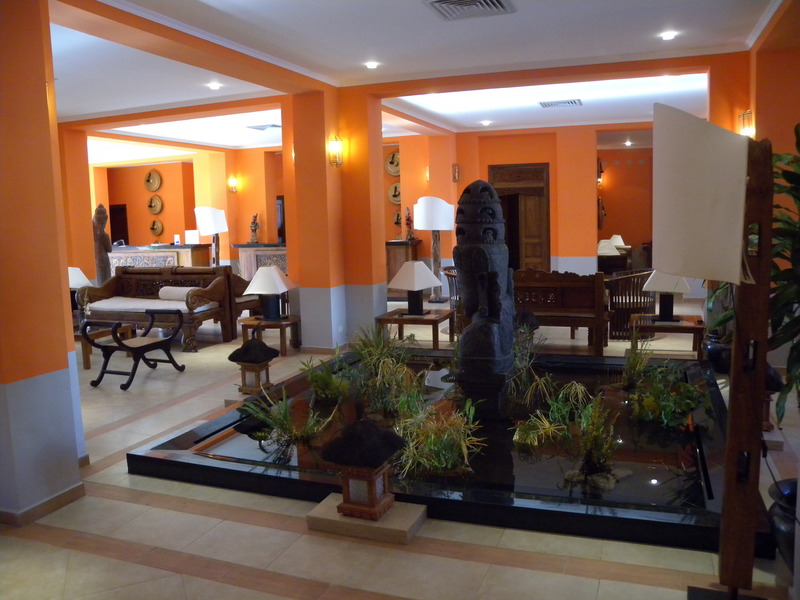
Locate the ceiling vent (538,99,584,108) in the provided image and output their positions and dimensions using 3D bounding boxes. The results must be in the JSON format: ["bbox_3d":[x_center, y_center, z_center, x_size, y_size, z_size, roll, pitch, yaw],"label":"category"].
[{"bbox_3d":[2.358,-2.889,9.477,0.591,0.040,0.591,1,8,20],"label":"ceiling vent"}]

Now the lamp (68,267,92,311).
[{"bbox_3d":[-4.787,-0.146,9.483,0.474,0.657,0.474,1,7,21],"label":"lamp"}]

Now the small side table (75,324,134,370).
[{"bbox_3d":[-3.623,0.525,7.520,0.714,0.392,0.724,1,8,21],"label":"small side table"}]

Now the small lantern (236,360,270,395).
[{"bbox_3d":[-1.331,0.685,5.928,0.260,0.300,0.260,1,8,20],"label":"small lantern"}]

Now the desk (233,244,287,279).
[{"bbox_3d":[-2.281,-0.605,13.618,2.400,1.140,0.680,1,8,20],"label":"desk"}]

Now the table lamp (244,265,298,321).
[{"bbox_3d":[-1.657,-0.095,8.204,0.527,0.664,0.527,1,8,20],"label":"table lamp"}]

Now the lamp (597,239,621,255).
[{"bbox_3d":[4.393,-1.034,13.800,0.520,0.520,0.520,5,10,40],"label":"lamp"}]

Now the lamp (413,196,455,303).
[{"bbox_3d":[0.664,-0.939,12.225,0.737,1.976,0.356,1,8,20],"label":"lamp"}]

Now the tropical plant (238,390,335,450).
[{"bbox_3d":[-0.787,0.800,4.567,0.612,0.367,0.550,1,7,21],"label":"tropical plant"}]

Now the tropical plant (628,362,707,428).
[{"bbox_3d":[1.969,0.700,4.773,0.551,0.356,0.518,1,8,20],"label":"tropical plant"}]

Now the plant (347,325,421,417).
[{"bbox_3d":[-0.129,0.588,5.400,0.620,0.680,0.600,-2,7,0],"label":"plant"}]

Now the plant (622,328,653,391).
[{"bbox_3d":[2.037,0.507,5.559,0.265,0.530,0.285,1,7,21],"label":"plant"}]

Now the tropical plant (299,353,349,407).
[{"bbox_3d":[-0.642,0.676,5.500,0.440,0.440,0.420,-2,7,0],"label":"tropical plant"}]

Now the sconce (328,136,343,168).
[{"bbox_3d":[-0.789,-1.813,7.984,0.133,0.398,0.143,1,7,21],"label":"sconce"}]

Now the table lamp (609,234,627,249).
[{"bbox_3d":[5.245,-1.221,15.653,0.474,0.657,0.474,1,7,21],"label":"table lamp"}]

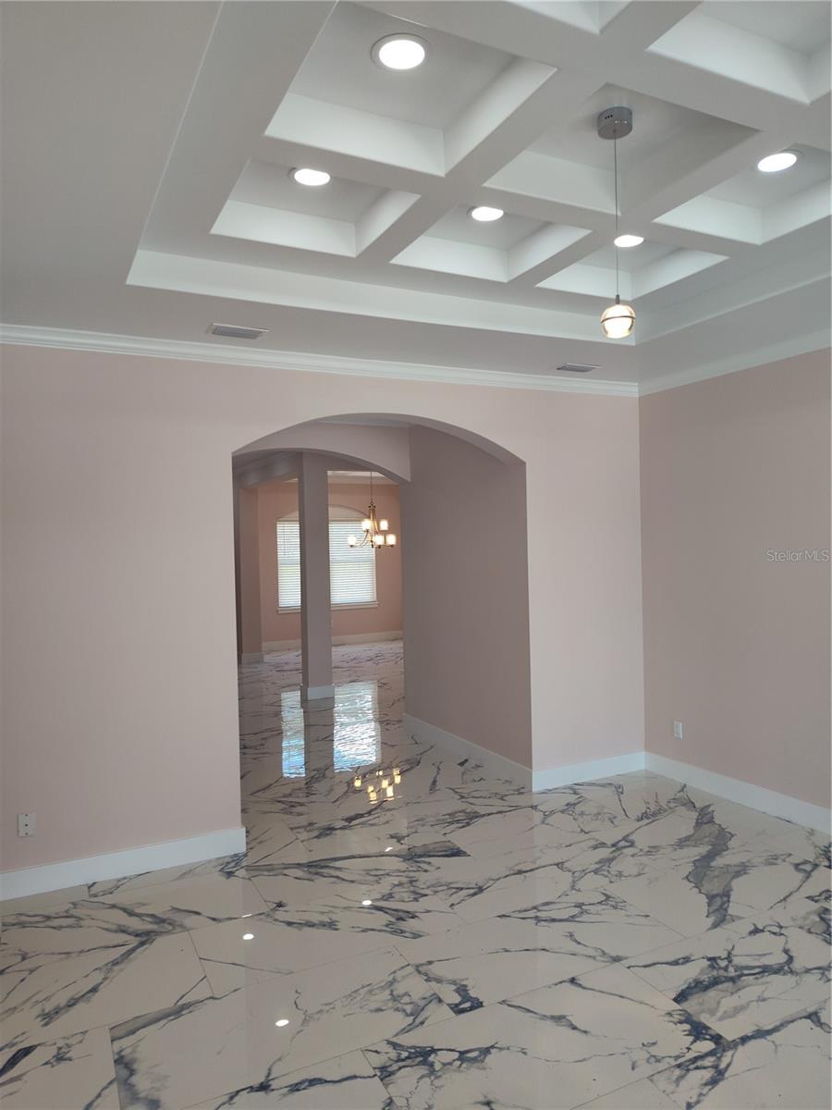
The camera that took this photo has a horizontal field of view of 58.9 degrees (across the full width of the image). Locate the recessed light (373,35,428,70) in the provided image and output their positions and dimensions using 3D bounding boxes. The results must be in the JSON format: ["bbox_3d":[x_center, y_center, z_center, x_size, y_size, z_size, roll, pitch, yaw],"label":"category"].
[{"bbox_3d":[-0.047,-1.548,2.296,0.183,0.035,0.183,-1,1,0],"label":"recessed light"}]

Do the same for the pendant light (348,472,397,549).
[{"bbox_3d":[-0.715,-0.751,12.072,0.790,1.320,0.790,-1,1,0],"label":"pendant light"}]

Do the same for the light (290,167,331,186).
[{"bbox_3d":[-0.428,-1.548,3.046,0.180,0.035,0.180,-1,1,0],"label":"light"}]

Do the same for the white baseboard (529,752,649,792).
[{"bbox_3d":[1.357,1.673,5.711,1.090,0.145,0.018,-2,1,-26],"label":"white baseboard"}]

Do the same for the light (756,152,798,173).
[{"bbox_3d":[1.479,-1.593,3.023,0.175,0.035,0.175,-2,1,-26],"label":"light"}]

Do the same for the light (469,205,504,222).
[{"bbox_3d":[0.331,-1.570,3.424,0.180,0.035,0.180,-1,1,0],"label":"light"}]

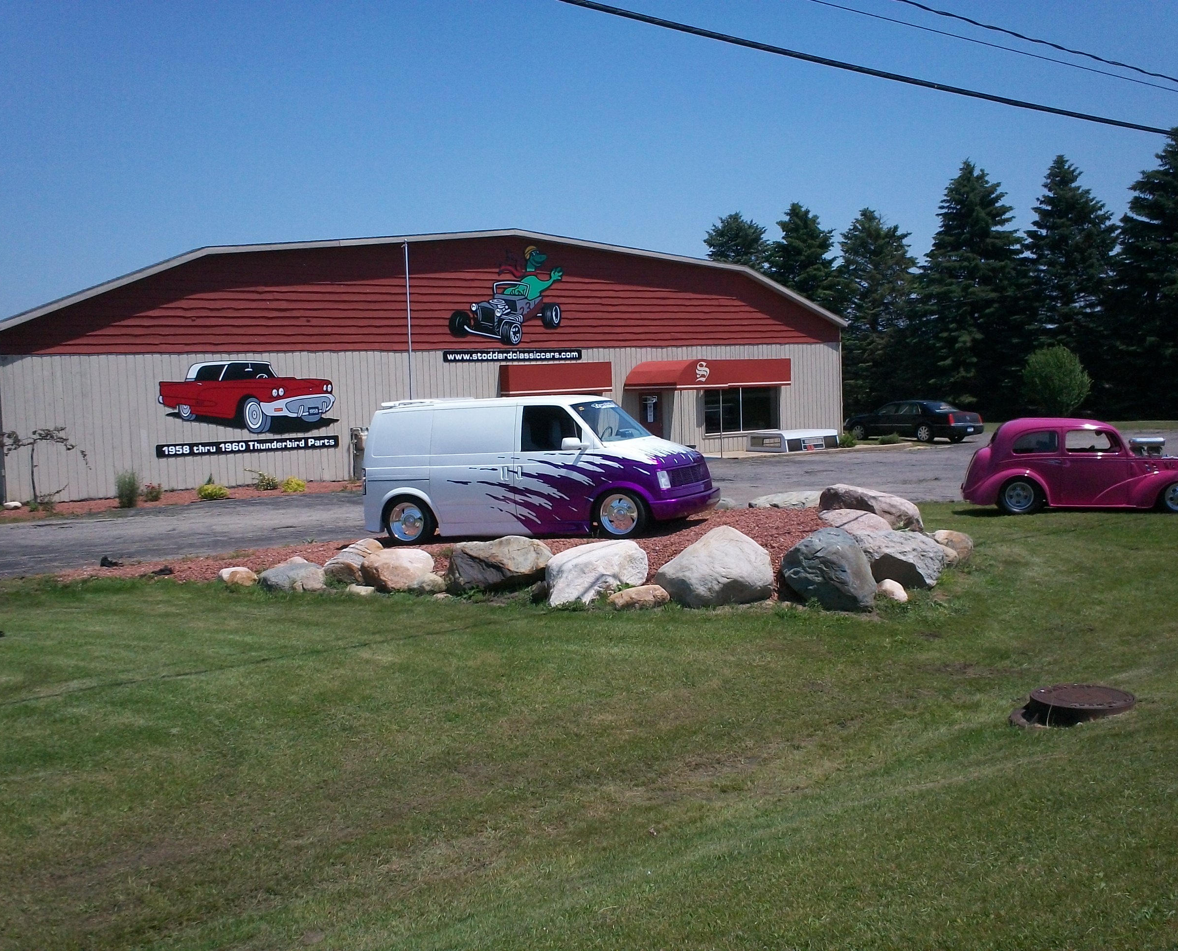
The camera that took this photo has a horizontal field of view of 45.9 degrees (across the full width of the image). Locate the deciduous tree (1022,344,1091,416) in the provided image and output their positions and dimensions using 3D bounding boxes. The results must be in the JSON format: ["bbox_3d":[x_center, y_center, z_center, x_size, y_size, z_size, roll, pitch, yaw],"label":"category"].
[{"bbox_3d":[20.054,-3.952,59.625,3.000,3.330,3.000,0,5,19],"label":"deciduous tree"}]

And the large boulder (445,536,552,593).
[{"bbox_3d":[-1.005,0.947,15.268,1.130,0.580,0.800,-2,4,-4],"label":"large boulder"}]

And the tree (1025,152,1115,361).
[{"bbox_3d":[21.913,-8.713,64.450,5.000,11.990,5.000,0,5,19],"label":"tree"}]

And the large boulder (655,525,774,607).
[{"bbox_3d":[1.263,0.896,14.188,1.200,0.780,0.900,-1,4,5],"label":"large boulder"}]

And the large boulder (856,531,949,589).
[{"bbox_3d":[3.022,0.826,13.500,0.940,0.500,0.720,-1,5,0],"label":"large boulder"}]

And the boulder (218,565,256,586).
[{"bbox_3d":[-3.653,1.053,14.500,0.400,0.200,0.300,-1,5,0],"label":"boulder"}]

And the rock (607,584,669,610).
[{"bbox_3d":[0.494,1.196,13.976,0.600,0.250,0.380,-1,4,2],"label":"rock"}]

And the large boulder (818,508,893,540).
[{"bbox_3d":[3.011,0.564,15.700,0.860,0.430,0.680,-1,5,0],"label":"large boulder"}]

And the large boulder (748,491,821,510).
[{"bbox_3d":[2.884,0.424,20.204,1.200,0.360,0.800,-1,4,8],"label":"large boulder"}]

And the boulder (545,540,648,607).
[{"bbox_3d":[0.066,0.975,14.322,1.030,0.650,0.750,-2,4,0],"label":"boulder"}]

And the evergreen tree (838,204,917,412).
[{"bbox_3d":[14.477,-8.439,71.000,4.800,10.400,4.800,-1,5,0],"label":"evergreen tree"}]

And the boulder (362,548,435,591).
[{"bbox_3d":[-2.050,1.020,15.000,0.780,0.460,0.600,-2,4,-8],"label":"boulder"}]

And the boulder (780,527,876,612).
[{"bbox_3d":[2.127,0.838,12.400,0.860,0.720,0.740,-1,5,0],"label":"boulder"}]

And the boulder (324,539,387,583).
[{"bbox_3d":[-2.445,0.907,14.650,0.680,0.420,0.600,-1,5,0],"label":"boulder"}]

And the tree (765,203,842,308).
[{"bbox_3d":[11.651,-9.102,76.433,4.900,11.530,4.900,-1,4,9],"label":"tree"}]

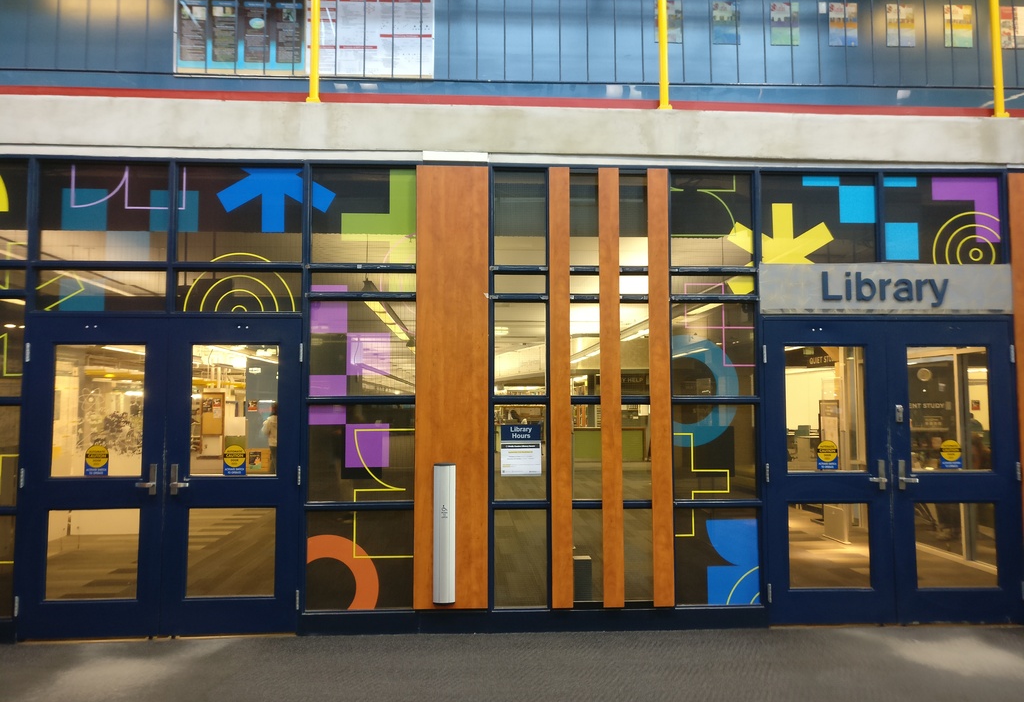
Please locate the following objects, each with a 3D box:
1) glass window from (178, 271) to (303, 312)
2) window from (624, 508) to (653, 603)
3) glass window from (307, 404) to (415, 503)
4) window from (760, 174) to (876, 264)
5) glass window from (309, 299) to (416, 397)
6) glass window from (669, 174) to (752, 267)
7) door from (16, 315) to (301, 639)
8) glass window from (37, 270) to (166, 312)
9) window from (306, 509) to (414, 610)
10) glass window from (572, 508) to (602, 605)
[{"bbox_3d":[-1.887,-0.409,5.732,0.850,0.300,0.050,0,-4,-3],"label":"glass window"},{"bbox_3d":[0.880,1.421,5.759,0.204,0.643,0.050,0,-4,-3],"label":"window"},{"bbox_3d":[-1.031,0.701,5.694,0.726,0.673,0.050,0,-4,-3],"label":"glass window"},{"bbox_3d":[2.228,-0.962,6.008,0.854,0.678,0.050,0,-4,-3],"label":"window"},{"bbox_3d":[-1.034,-0.015,5.755,0.737,0.676,0.050,0,-4,-3],"label":"glass window"},{"bbox_3d":[1.439,-0.940,5.957,0.605,0.679,0.050,0,-4,-3],"label":"glass window"},{"bbox_3d":[-2.364,0.842,5.600,1.831,2.143,0.060,0,-4,-3],"label":"door"},{"bbox_3d":[-2.807,-0.411,5.675,0.861,0.283,0.050,0,-4,-3],"label":"glass window"},{"bbox_3d":[-1.033,1.424,5.655,0.738,0.682,0.050,0,-4,-3],"label":"window"},{"bbox_3d":[0.527,1.419,5.739,0.209,0.648,0.050,0,-4,-3],"label":"glass window"}]

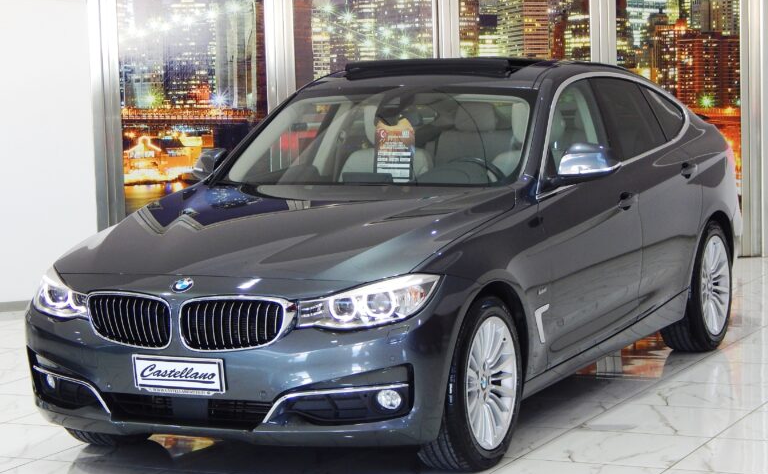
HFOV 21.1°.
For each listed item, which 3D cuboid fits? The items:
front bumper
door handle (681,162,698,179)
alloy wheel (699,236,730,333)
[{"bbox_3d":[-0.599,0.421,7.649,1.780,0.580,0.680,1,6,25],"label":"front bumper"},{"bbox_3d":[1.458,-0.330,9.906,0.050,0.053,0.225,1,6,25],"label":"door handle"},{"bbox_3d":[1.571,0.242,10.361,0.200,0.494,0.494,1,6,25],"label":"alloy wheel"}]

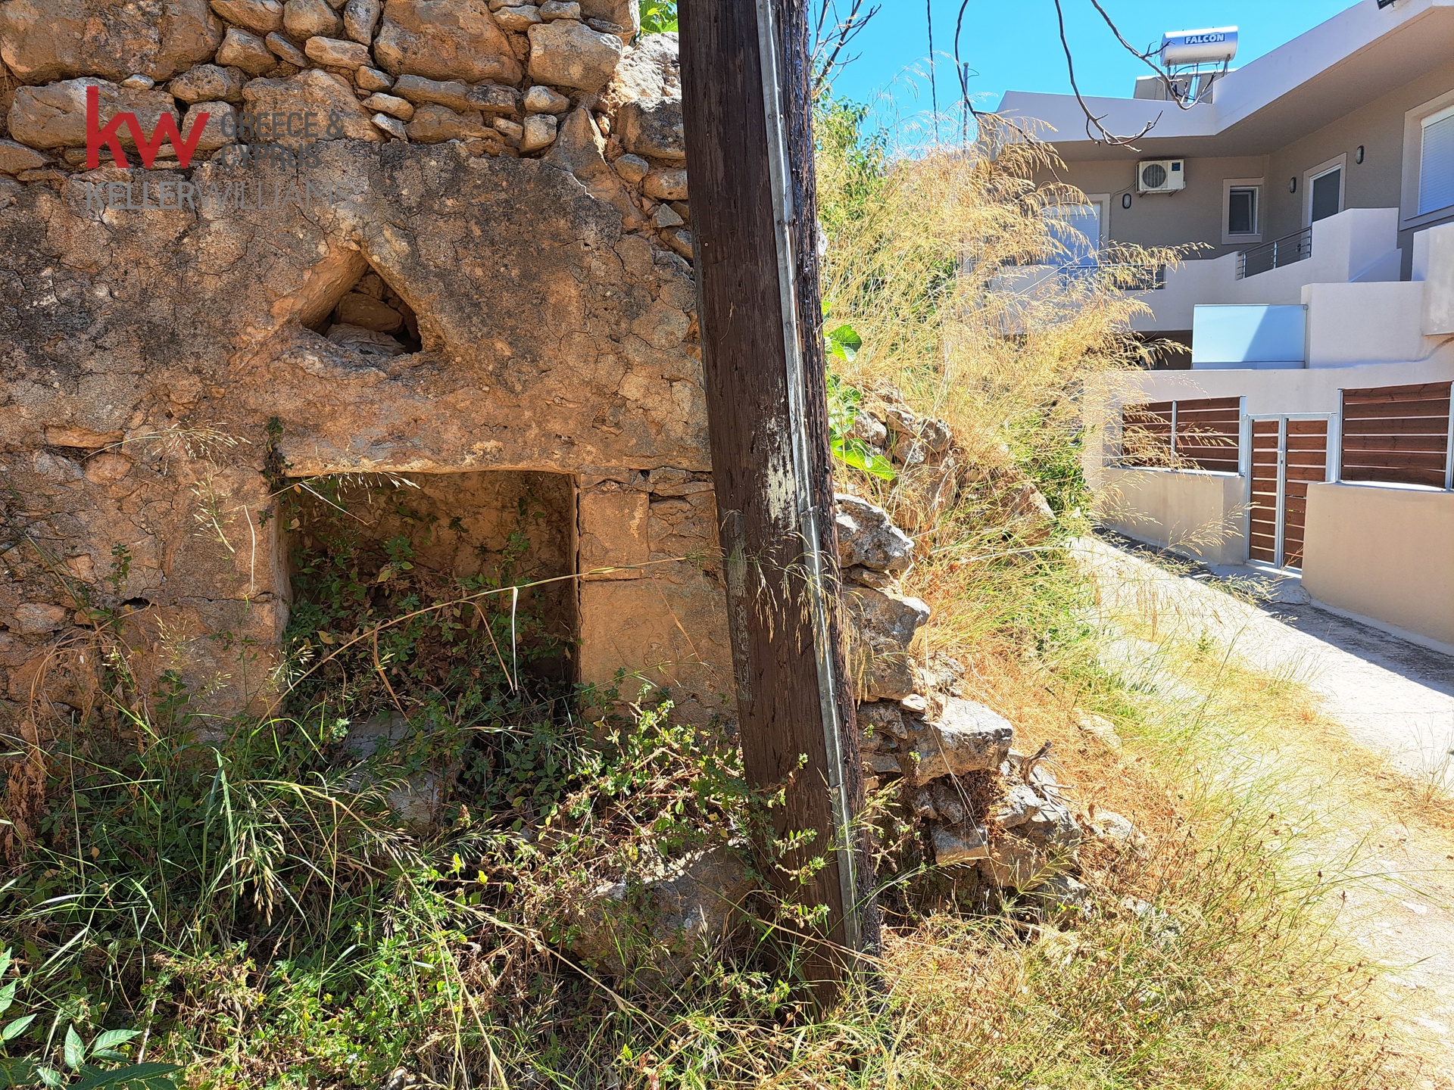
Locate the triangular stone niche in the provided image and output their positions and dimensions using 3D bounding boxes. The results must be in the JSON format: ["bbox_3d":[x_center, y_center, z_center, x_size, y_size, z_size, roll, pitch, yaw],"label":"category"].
[{"bbox_3d":[-1.115,-0.720,3.120,0.370,0.300,0.240,1,1,0],"label":"triangular stone niche"}]

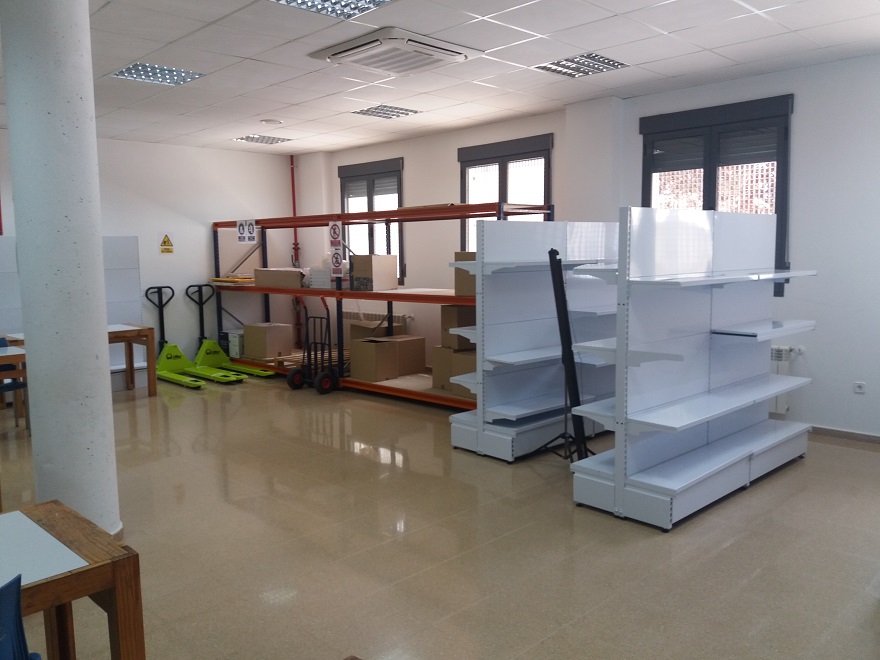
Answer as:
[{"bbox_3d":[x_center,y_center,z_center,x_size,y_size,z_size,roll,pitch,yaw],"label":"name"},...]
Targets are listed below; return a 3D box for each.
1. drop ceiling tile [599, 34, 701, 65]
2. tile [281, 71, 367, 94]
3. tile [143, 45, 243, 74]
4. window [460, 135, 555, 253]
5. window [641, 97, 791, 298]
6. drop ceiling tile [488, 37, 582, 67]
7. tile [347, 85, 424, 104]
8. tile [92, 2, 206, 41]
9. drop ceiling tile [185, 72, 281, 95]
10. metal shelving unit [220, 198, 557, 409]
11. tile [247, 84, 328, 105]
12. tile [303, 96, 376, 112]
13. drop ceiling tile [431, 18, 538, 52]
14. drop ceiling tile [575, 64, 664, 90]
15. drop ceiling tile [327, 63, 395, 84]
[{"bbox_3d":[1.546,-2.062,5.241,0.600,0.020,0.600,-7,9,-44],"label":"drop ceiling tile"},{"bbox_3d":[-0.996,-2.113,6.089,0.600,0.025,0.600,-7,9,-44],"label":"tile"},{"bbox_3d":[-1.848,-2.005,5.268,0.600,0.020,0.600,-7,9,-44],"label":"tile"},{"bbox_3d":[0.742,-1.320,8.153,0.120,1.675,1.395,-7,9,-44],"label":"window"},{"bbox_3d":[2.439,-1.153,6.439,0.120,1.675,1.390,-7,9,-44],"label":"window"},{"bbox_3d":[0.695,-2.045,5.231,0.600,0.025,0.600,-7,9,-44],"label":"drop ceiling tile"},{"bbox_3d":[-0.568,-2.174,6.523,0.600,0.025,0.600,-7,9,-44],"label":"tile"},{"bbox_3d":[-1.853,-1.909,4.425,0.600,0.020,0.600,-7,9,-44],"label":"tile"},{"bbox_3d":[-1.844,-2.104,6.114,0.600,0.025,0.600,-7,9,-44],"label":"drop ceiling tile"},{"bbox_3d":[-0.975,-0.347,8.433,4.950,2.000,0.820,5,9,42],"label":"metal shelving unit"},{"bbox_3d":[-1.417,-2.155,6.515,0.600,0.025,0.600,-7,9,-44],"label":"tile"},{"bbox_3d":[-0.989,-2.211,6.948,0.600,0.020,0.600,-7,9,-44],"label":"tile"},{"bbox_3d":[0.268,-1.994,4.830,0.600,0.025,0.600,-7,9,-44],"label":"drop ceiling tile"},{"bbox_3d":[1.550,-2.161,6.082,0.600,0.025,0.600,-7,9,-44],"label":"drop ceiling tile"},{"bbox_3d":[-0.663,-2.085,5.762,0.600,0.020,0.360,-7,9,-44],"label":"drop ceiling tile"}]

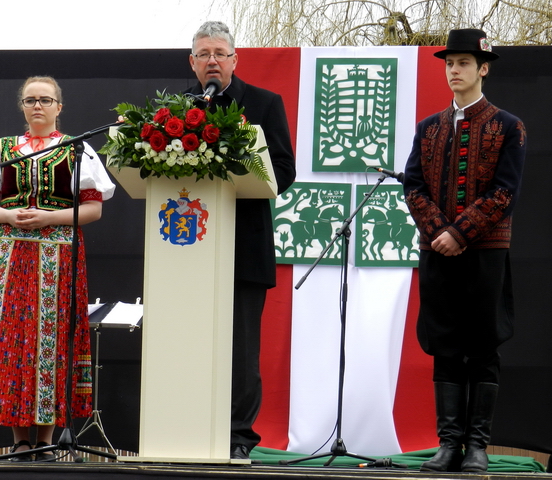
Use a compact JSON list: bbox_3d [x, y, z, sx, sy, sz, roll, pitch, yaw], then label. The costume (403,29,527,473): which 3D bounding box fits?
[{"bbox_3d":[0.772,0.039,8.680,0.460,1.790,0.360,0,-6,18],"label":"costume"}]

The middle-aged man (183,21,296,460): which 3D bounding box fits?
[{"bbox_3d":[-0.217,-0.005,8.620,0.580,1.797,0.420,0,-6,14],"label":"middle-aged man"}]

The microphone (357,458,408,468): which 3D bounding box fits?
[{"bbox_3d":[0.429,0.917,8.720,0.200,0.050,0.050,0,-5,9],"label":"microphone"}]

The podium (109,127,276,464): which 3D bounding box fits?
[{"bbox_3d":[-0.322,0.210,8.193,0.580,1.281,0.440,0,-6,12],"label":"podium"}]

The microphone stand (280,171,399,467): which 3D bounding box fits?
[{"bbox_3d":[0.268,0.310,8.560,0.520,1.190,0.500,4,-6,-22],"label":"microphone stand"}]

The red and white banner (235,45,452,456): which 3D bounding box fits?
[{"bbox_3d":[0.374,0.048,9.750,1.140,1.880,0.180,0,-5,9],"label":"red and white banner"}]

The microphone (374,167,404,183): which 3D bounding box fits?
[{"bbox_3d":[0.473,-0.266,8.700,0.175,0.050,0.050,22,-14,-24],"label":"microphone"}]

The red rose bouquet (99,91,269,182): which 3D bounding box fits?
[{"bbox_3d":[-0.384,-0.425,8.820,0.680,0.370,0.380,0,-5,10],"label":"red rose bouquet"}]

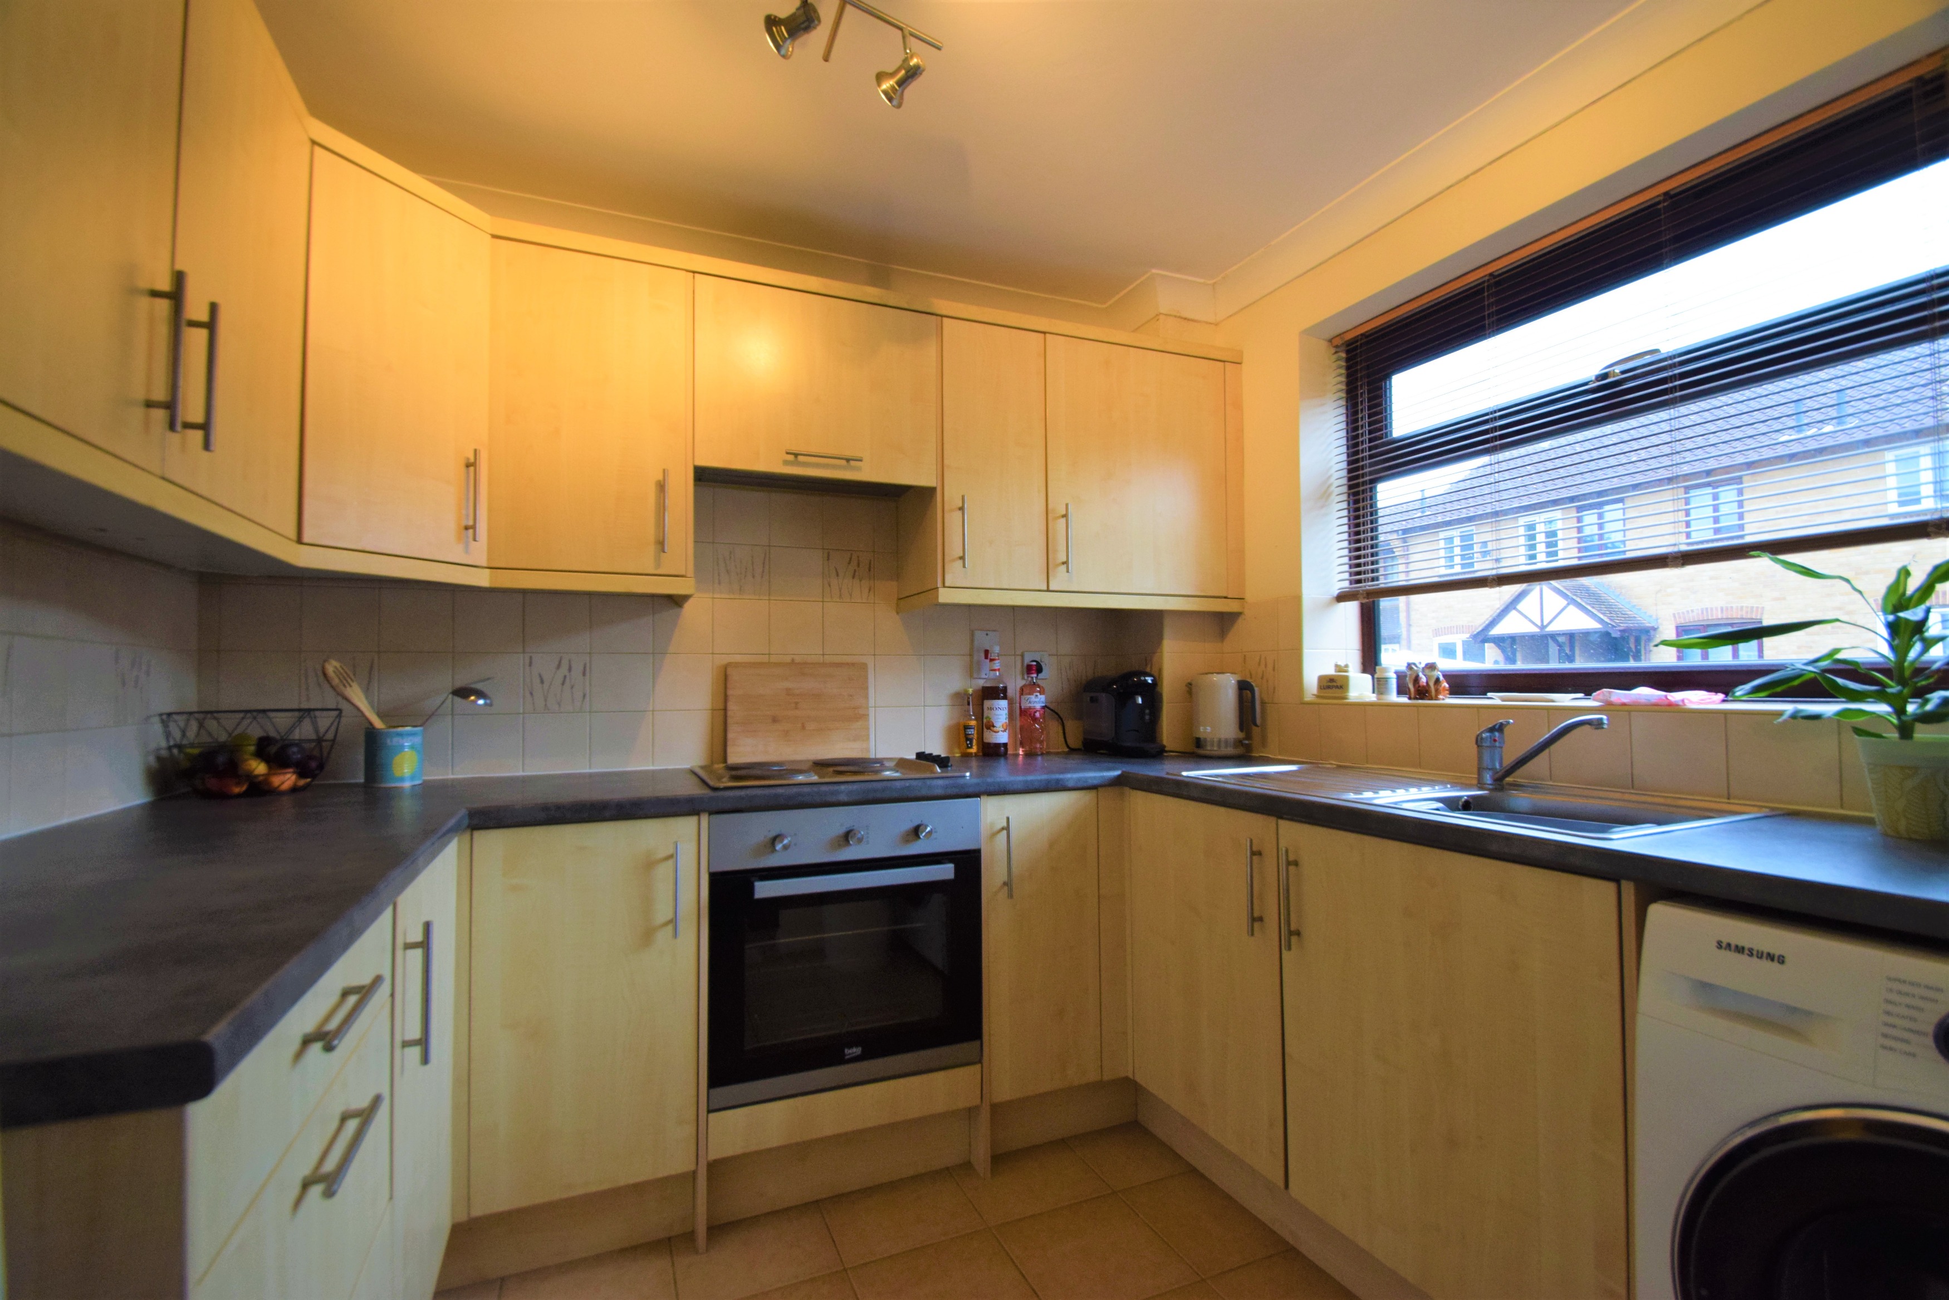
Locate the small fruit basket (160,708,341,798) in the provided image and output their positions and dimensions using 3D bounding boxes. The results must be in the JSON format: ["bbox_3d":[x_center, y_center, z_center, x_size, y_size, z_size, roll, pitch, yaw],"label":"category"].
[{"bbox_3d":[-1.525,0.224,1.721,0.275,0.166,0.275,1,-3,-22],"label":"small fruit basket"}]

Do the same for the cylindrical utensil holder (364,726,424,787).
[{"bbox_3d":[-1.344,0.245,1.887,0.110,0.136,0.110,1,-3,-22],"label":"cylindrical utensil holder"}]

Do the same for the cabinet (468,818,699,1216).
[{"bbox_3d":[-0.851,0.705,1.832,0.398,0.702,0.560,1,-3,-22],"label":"cabinet"}]

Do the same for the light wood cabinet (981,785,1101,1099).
[{"bbox_3d":[0.073,0.713,2.204,0.295,0.702,0.560,1,-3,-22],"label":"light wood cabinet"}]

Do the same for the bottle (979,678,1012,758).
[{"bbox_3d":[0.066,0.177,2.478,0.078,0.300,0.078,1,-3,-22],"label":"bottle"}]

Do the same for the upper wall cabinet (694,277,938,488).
[{"bbox_3d":[-0.434,-0.642,2.149,0.595,0.456,0.340,1,-3,-22],"label":"upper wall cabinet"}]

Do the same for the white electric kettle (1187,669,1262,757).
[{"bbox_3d":[0.727,0.191,2.399,0.215,0.250,0.158,-2,-3,27],"label":"white electric kettle"}]

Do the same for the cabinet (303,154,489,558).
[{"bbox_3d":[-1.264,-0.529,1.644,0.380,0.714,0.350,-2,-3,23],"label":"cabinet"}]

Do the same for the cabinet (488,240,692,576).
[{"bbox_3d":[-0.903,-0.517,1.958,0.410,0.714,0.350,1,-3,-22],"label":"cabinet"}]

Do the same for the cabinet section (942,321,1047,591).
[{"bbox_3d":[-0.003,-0.514,2.334,0.305,0.717,0.338,1,-3,-22],"label":"cabinet section"}]

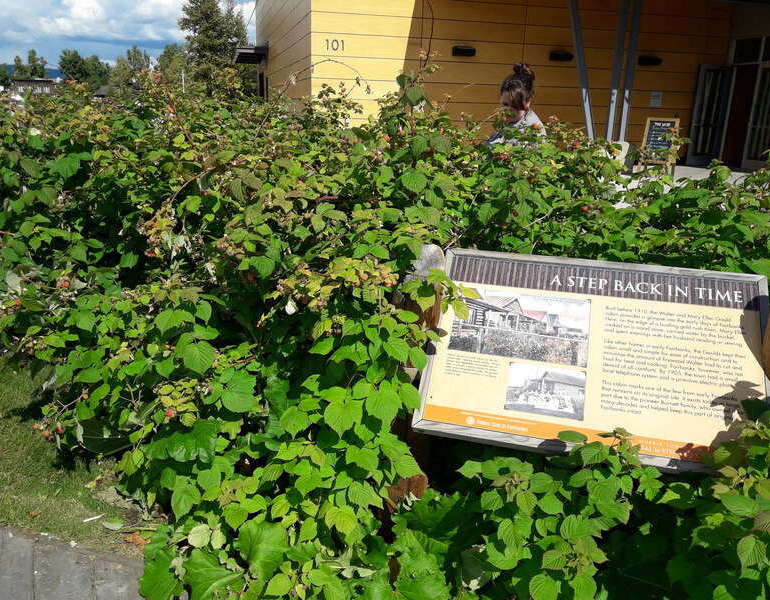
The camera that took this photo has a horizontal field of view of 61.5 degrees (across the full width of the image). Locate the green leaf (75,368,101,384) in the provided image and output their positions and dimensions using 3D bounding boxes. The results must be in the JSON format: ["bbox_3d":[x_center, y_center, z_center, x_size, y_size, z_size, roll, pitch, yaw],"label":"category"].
[{"bbox_3d":[-1.172,0.299,2.550,0.108,0.022,0.078,-6,50,-25],"label":"green leaf"}]

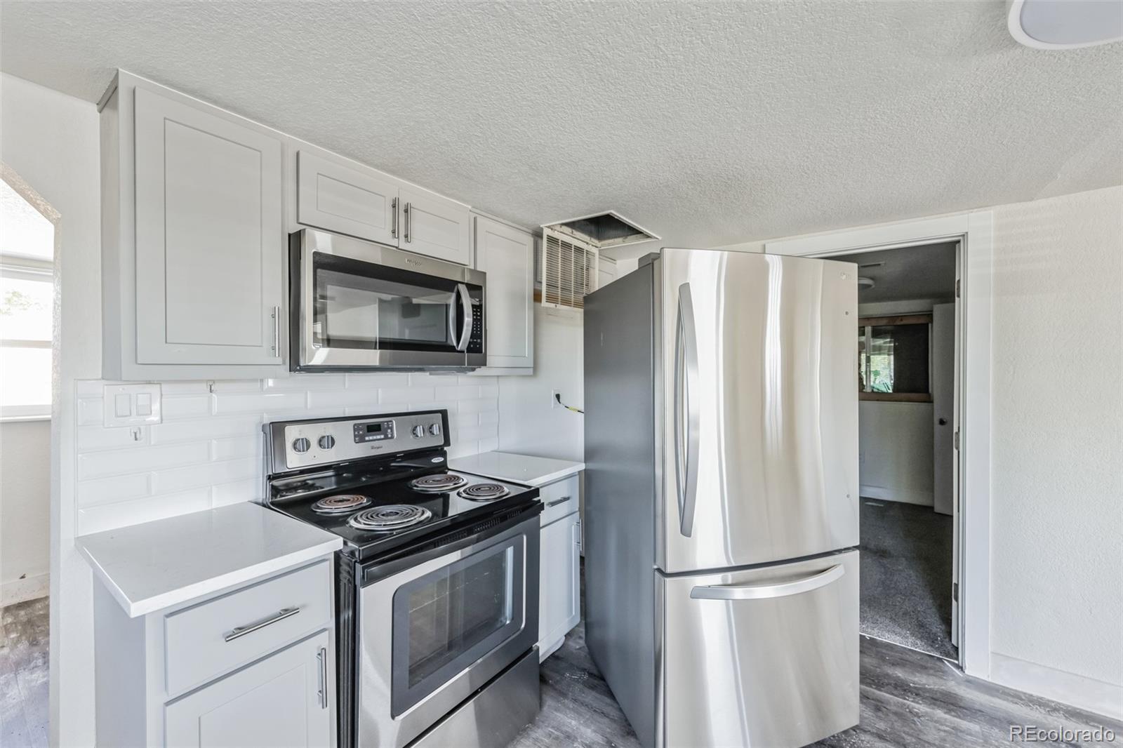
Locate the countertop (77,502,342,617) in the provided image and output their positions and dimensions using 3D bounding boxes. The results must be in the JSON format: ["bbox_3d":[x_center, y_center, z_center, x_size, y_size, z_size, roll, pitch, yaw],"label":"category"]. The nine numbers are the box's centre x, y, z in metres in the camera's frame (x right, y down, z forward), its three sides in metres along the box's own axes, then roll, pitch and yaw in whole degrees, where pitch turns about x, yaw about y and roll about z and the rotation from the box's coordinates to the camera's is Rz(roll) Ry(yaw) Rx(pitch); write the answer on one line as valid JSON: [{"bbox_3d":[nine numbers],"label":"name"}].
[{"bbox_3d":[-0.968,0.464,1.196,0.632,0.028,0.414,-1,0,35],"label":"countertop"}]

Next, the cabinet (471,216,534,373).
[{"bbox_3d":[-0.405,-0.368,2.260,0.328,0.750,0.445,-1,0,35],"label":"cabinet"}]

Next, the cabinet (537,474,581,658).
[{"bbox_3d":[-0.280,0.902,2.156,0.630,0.857,0.403,-1,0,35],"label":"cabinet"}]

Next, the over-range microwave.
[{"bbox_3d":[-0.720,-0.224,1.741,0.415,0.435,0.760,-1,0,35],"label":"over-range microwave"}]

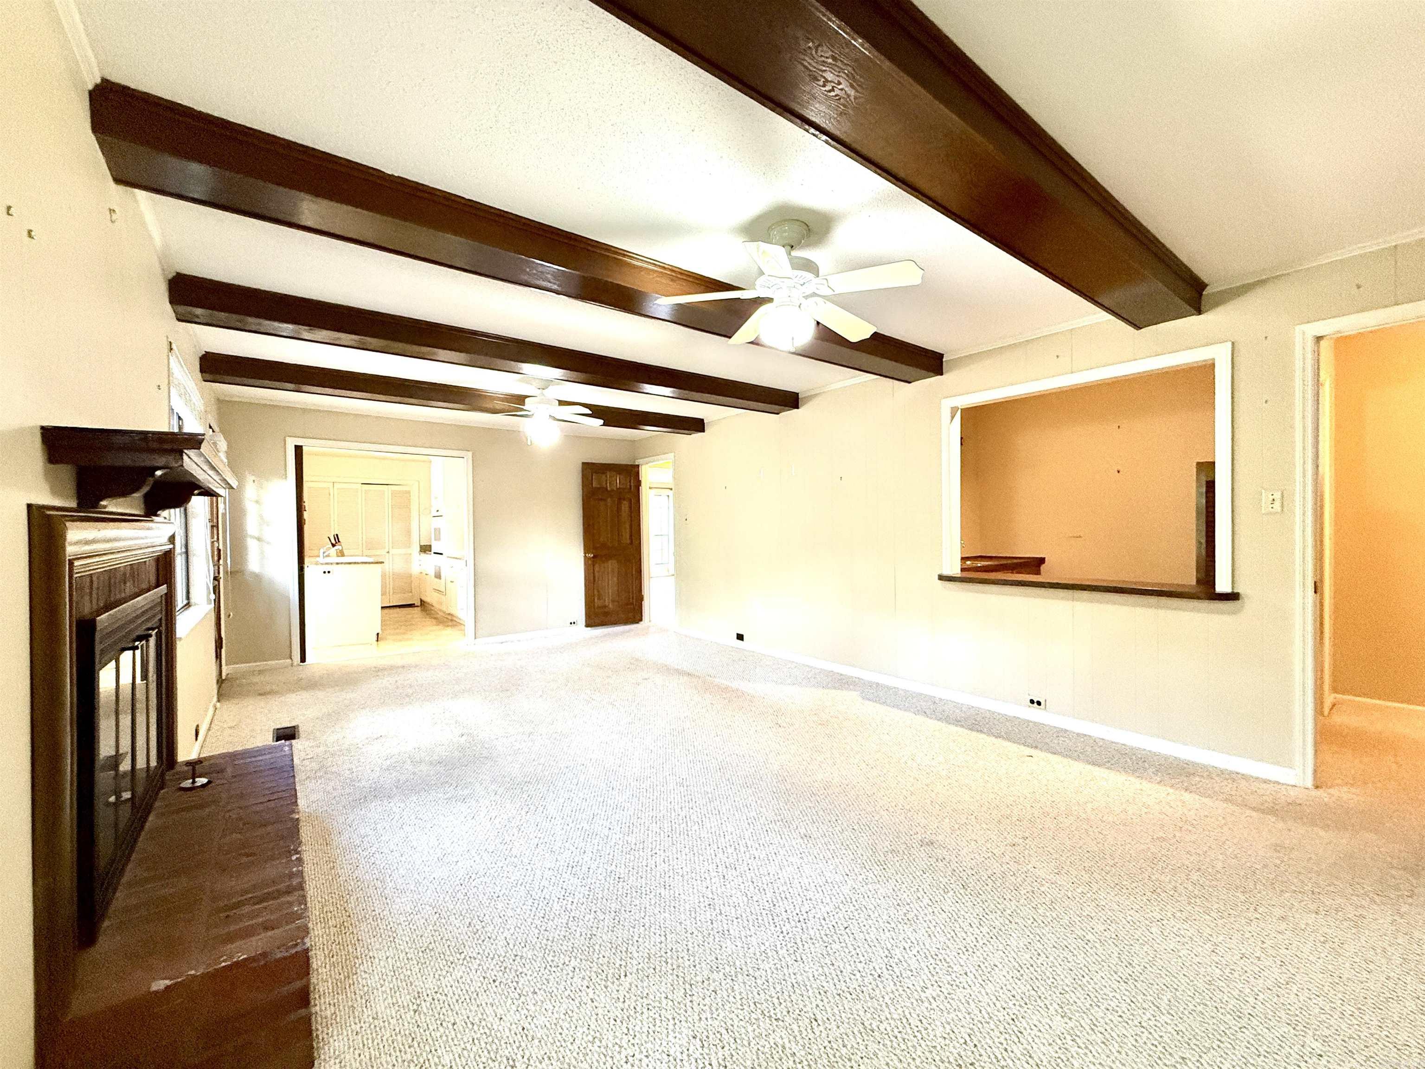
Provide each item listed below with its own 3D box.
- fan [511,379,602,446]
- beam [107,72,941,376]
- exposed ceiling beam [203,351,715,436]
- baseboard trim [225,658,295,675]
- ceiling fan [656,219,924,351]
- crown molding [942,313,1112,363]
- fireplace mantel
[{"bbox_3d":[-1.341,-0.972,4.541,1.050,0.470,1.050,-1,0,-37],"label":"fan"},{"bbox_3d":[-0.082,-1.154,2.879,4.110,0.140,0.330,-1,0,-37],"label":"beam"},{"bbox_3d":[-1.788,-1.149,5.117,4.110,0.140,0.320,-1,0,-37],"label":"exposed ceiling beam"},{"bbox_3d":[-4.064,1.184,5.165,0.490,0.065,0.016,-1,0,-37],"label":"baseboard trim"},{"bbox_3d":[0.315,-0.978,2.326,1.050,0.470,1.050,-1,0,-37],"label":"ceiling fan"},{"bbox_3d":[1.967,-1.221,3.563,0.025,0.037,1.100,-1,0,-37],"label":"crown molding"},{"bbox_3d":[-1.675,-0.140,1.800,0.250,0.160,1.520,-1,0,-37],"label":"fireplace mantel"}]

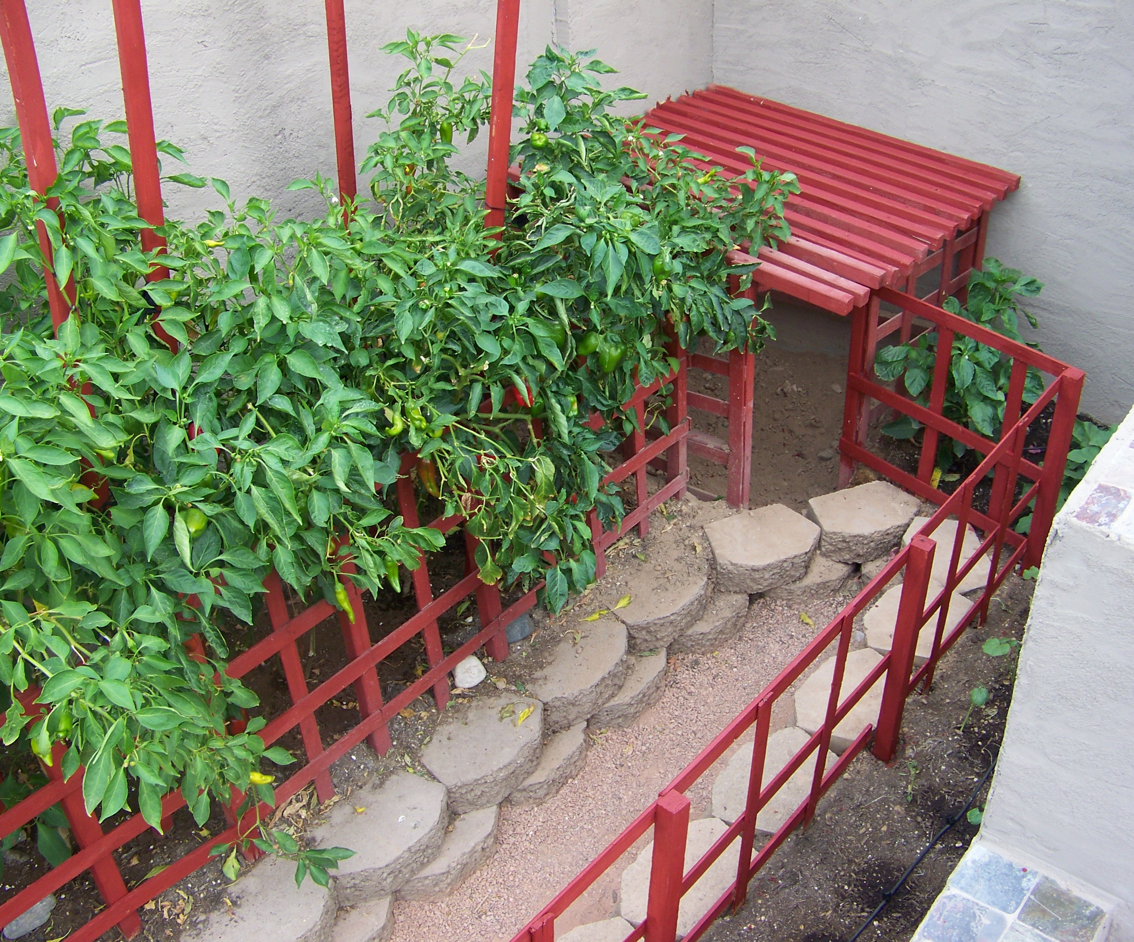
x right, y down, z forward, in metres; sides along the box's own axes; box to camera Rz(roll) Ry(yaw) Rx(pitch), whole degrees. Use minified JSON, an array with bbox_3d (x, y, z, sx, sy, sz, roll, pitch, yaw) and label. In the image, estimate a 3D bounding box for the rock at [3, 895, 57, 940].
[{"bbox_3d":[-1.030,0.846,2.499,0.070,0.047,0.110,25,43,36],"label":"rock"}]

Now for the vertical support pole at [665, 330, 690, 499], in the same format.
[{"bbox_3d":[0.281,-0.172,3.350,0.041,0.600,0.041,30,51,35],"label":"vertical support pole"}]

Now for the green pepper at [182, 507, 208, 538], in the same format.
[{"bbox_3d":[-0.631,0.088,2.220,0.050,0.058,0.050,-4,34,0],"label":"green pepper"}]

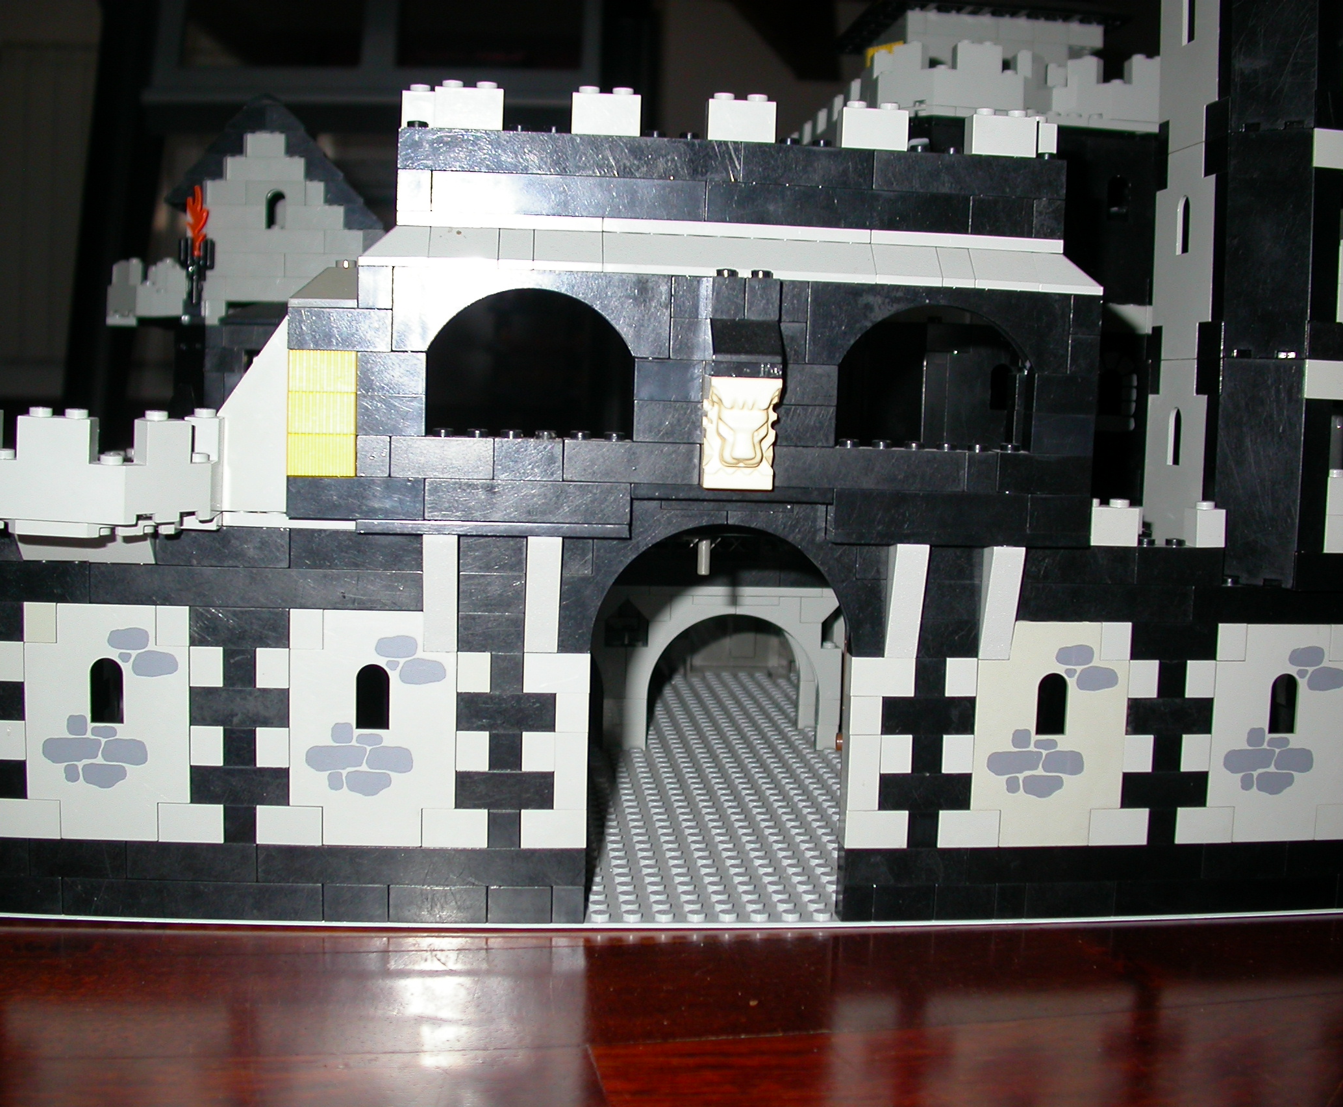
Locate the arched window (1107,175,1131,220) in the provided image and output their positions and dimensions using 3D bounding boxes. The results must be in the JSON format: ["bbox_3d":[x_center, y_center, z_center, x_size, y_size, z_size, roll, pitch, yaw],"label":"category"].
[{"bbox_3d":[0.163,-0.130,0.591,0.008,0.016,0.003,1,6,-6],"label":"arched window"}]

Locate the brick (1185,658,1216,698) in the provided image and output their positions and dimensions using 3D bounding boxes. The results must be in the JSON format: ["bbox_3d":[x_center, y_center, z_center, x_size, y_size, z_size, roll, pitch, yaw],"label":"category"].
[{"bbox_3d":[0.133,0.031,0.412,0.008,0.011,0.008,1,5,-6],"label":"brick"}]

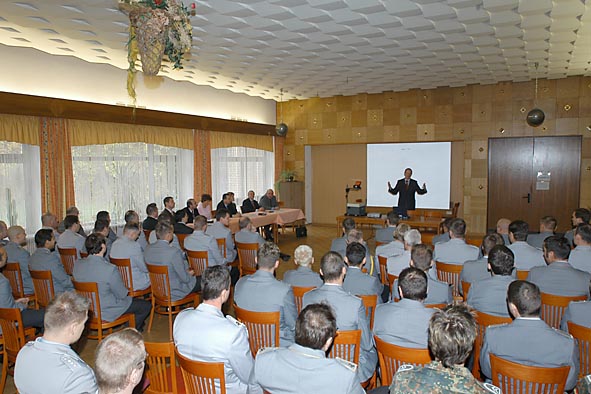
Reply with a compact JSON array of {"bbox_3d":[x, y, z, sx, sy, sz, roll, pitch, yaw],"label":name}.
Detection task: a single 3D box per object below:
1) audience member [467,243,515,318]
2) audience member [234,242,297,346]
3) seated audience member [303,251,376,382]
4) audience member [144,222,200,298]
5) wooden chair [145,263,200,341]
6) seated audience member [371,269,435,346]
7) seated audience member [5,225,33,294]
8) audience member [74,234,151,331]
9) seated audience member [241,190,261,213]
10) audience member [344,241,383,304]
[{"bbox_3d":[1.743,1.068,3.467,0.530,1.380,0.800,3,6,31],"label":"audience member"},{"bbox_3d":[-0.164,1.070,3.642,0.520,1.380,0.800,2,6,28],"label":"audience member"},{"bbox_3d":[0.391,1.078,3.370,0.540,1.350,0.800,2,6,27],"label":"seated audience member"},{"bbox_3d":[-1.383,0.924,4.980,0.540,1.320,0.820,3,6,40],"label":"audience member"},{"bbox_3d":[-1.414,1.156,4.828,0.450,0.870,0.500,2,6,28],"label":"wooden chair"},{"bbox_3d":[0.840,1.082,2.899,0.520,1.290,0.820,1,5,22],"label":"seated audience member"},{"bbox_3d":[-3.235,0.948,5.131,0.520,1.250,0.760,3,6,30],"label":"seated audience member"},{"bbox_3d":[-1.830,0.996,4.271,0.520,1.290,0.820,3,6,40],"label":"audience member"},{"bbox_3d":[-1.005,0.495,10.274,0.800,1.280,0.520,3,7,35],"label":"seated audience member"},{"bbox_3d":[0.604,1.018,3.762,0.520,1.290,0.820,1,5,22],"label":"audience member"}]

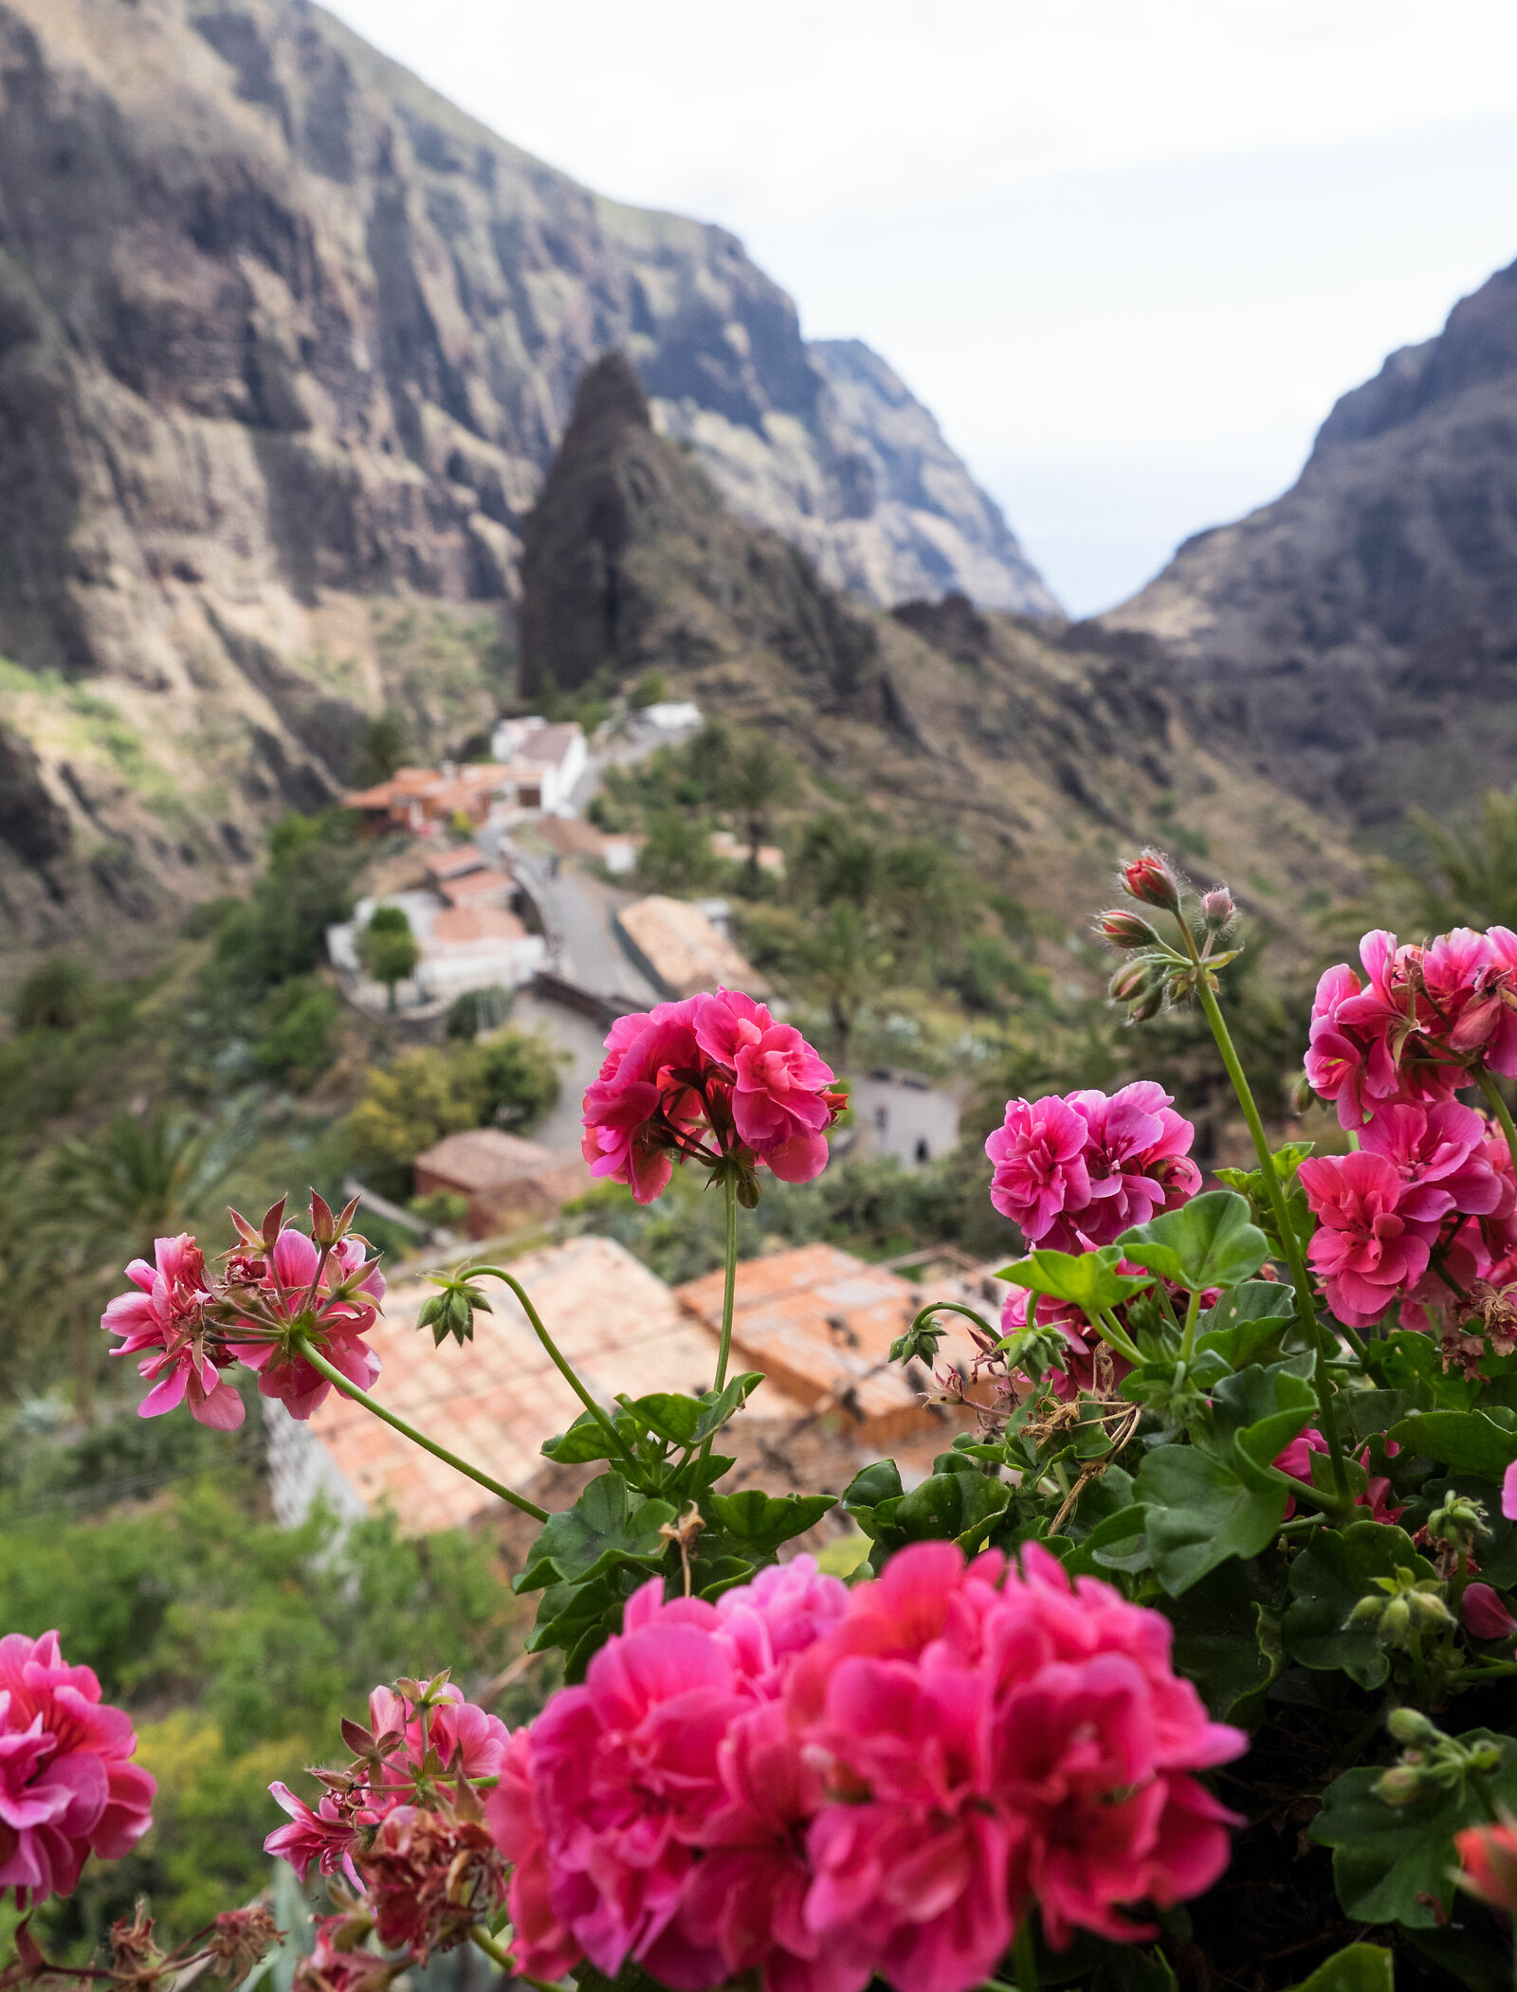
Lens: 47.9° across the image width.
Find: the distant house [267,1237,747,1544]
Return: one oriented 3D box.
[{"bbox_3d":[-4.455,8.356,32.209,7.600,4.400,7.000,-13,22,-34],"label":"distant house"}]

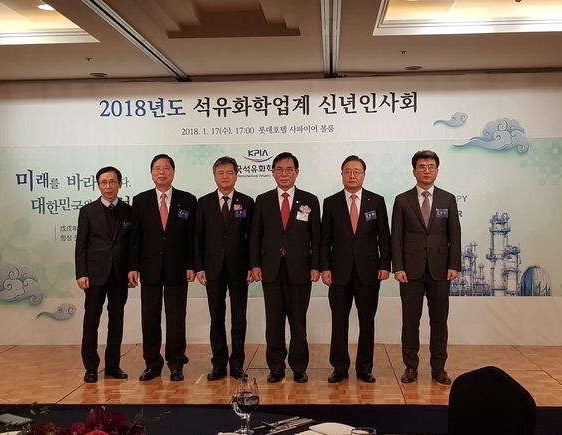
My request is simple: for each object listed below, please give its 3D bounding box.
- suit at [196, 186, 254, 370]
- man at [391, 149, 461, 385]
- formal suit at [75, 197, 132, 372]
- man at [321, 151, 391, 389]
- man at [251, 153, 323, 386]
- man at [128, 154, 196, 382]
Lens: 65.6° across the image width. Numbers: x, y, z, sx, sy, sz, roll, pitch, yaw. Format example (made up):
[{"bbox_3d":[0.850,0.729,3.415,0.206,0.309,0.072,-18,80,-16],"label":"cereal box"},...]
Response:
[{"bbox_3d":[-0.442,0.487,3.473,0.466,1.433,0.290,-1,3,-6],"label":"suit"},{"bbox_3d":[1.118,0.357,3.337,0.531,1.739,0.330,0,3,14],"label":"man"},{"bbox_3d":[-1.382,0.523,3.474,0.488,1.378,0.290,-2,3,-27],"label":"formal suit"},{"bbox_3d":[0.582,0.378,3.369,0.521,1.706,0.330,0,3,7],"label":"man"},{"bbox_3d":[0.036,0.368,3.385,0.523,1.736,0.330,-1,3,0],"label":"man"},{"bbox_3d":[-0.935,0.376,3.427,0.526,1.737,0.330,-1,3,-12],"label":"man"}]

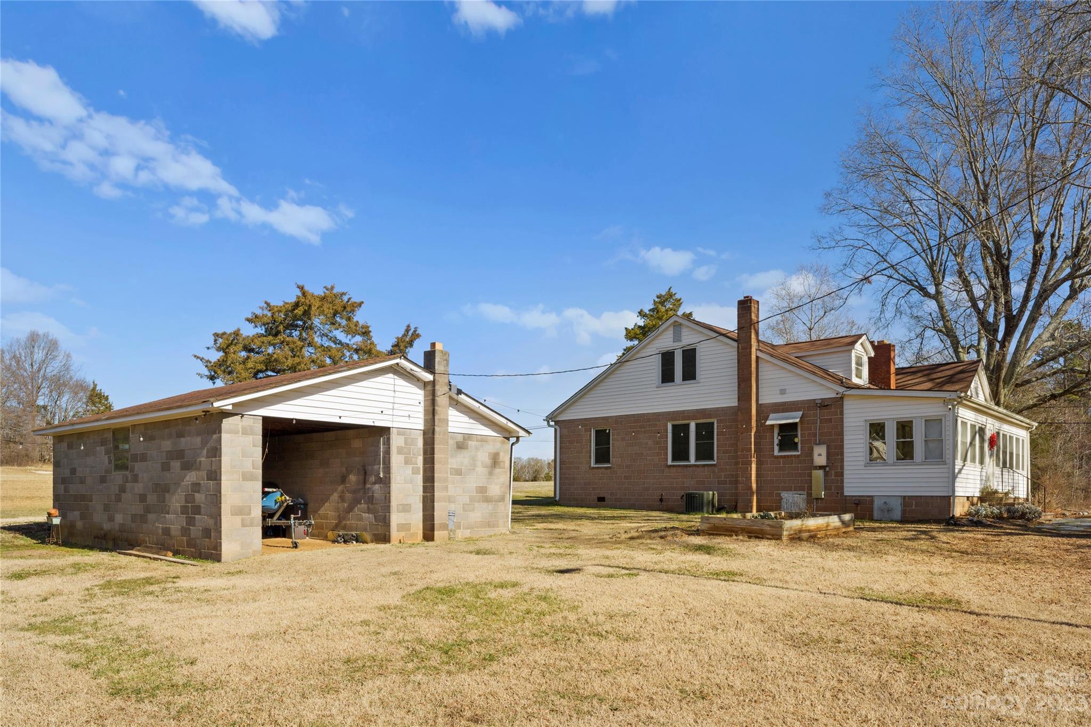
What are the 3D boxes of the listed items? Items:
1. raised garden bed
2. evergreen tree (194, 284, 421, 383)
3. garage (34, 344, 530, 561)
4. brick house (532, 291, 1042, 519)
[{"bbox_3d":[5.600,3.810,17.200,2.000,0.410,4.300,-7,-10,41],"label":"raised garden bed"},{"bbox_3d":[-10.600,1.750,33.000,9.900,10.500,9.500,0,-7,0],"label":"evergreen tree"},{"bbox_3d":[-6.350,2.150,17.800,8.600,4.250,8.100,-6,-10,40],"label":"garage"},{"bbox_3d":[9.200,2.250,28.200,15.000,7.000,11.100,-7,-10,41],"label":"brick house"}]

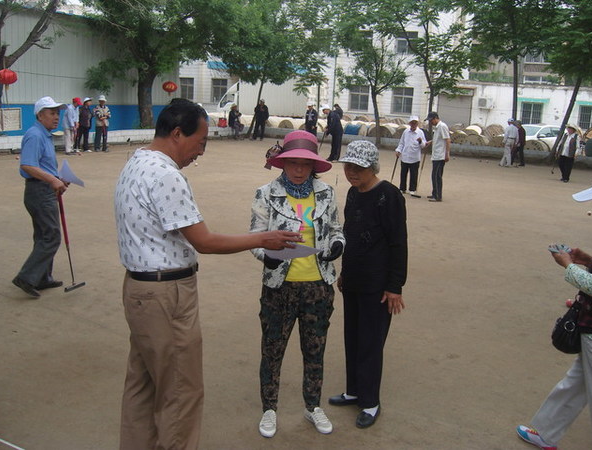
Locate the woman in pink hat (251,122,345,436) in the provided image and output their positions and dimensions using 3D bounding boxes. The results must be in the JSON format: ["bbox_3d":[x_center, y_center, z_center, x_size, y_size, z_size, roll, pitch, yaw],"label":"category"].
[{"bbox_3d":[0.013,0.342,3.146,0.540,1.650,0.470,2,12,-2],"label":"woman in pink hat"}]

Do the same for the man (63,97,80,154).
[{"bbox_3d":[-6.717,-2.970,17.632,0.500,1.650,0.480,7,13,22],"label":"man"}]

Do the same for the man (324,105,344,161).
[{"bbox_3d":[1.217,-2.917,18.634,0.580,1.718,0.500,-1,12,-17],"label":"man"}]

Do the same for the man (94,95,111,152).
[{"bbox_3d":[-5.973,-3.125,18.191,0.540,1.732,0.380,0,12,-11],"label":"man"}]

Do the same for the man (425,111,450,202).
[{"bbox_3d":[2.784,-1.335,11.596,0.450,1.735,0.500,-2,13,-22],"label":"man"}]

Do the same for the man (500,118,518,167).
[{"bbox_3d":[7.464,-2.875,20.602,0.530,1.664,0.550,-9,16,-44],"label":"man"}]

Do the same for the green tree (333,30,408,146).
[{"bbox_3d":[3.082,-5.575,24.381,3.050,4.666,3.000,3,12,0],"label":"green tree"}]

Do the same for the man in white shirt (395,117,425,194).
[{"bbox_3d":[2.465,-1.504,12.579,0.620,1.660,0.420,2,12,-2],"label":"man in white shirt"}]

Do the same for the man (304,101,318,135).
[{"bbox_3d":[0.577,-3.922,22.973,0.500,1.710,0.360,3,12,4],"label":"man"}]

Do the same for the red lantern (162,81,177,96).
[{"bbox_3d":[-5.127,-5.543,24.000,0.600,0.610,0.600,2,12,-1],"label":"red lantern"}]

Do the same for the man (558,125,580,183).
[{"bbox_3d":[7.813,-2.046,16.866,0.660,1.635,0.420,9,13,29],"label":"man"}]

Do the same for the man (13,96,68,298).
[{"bbox_3d":[-2.288,-0.251,5.268,0.550,1.740,0.460,1,12,-7],"label":"man"}]

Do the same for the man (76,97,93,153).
[{"bbox_3d":[-6.621,-3.134,18.449,0.380,1.660,0.500,10,14,31],"label":"man"}]

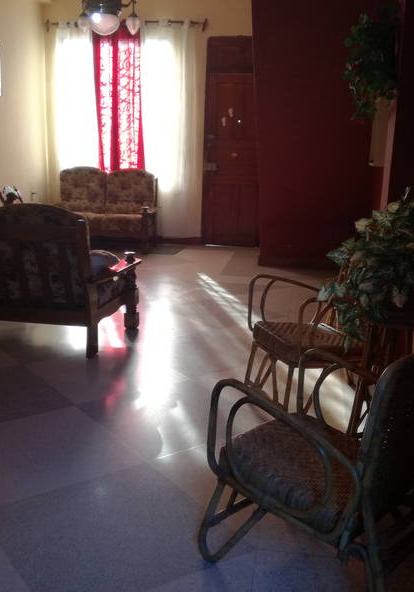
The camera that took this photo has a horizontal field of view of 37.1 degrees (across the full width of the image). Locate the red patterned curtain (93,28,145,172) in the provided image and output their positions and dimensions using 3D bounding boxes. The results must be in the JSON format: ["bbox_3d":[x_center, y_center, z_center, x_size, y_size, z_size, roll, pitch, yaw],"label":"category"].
[{"bbox_3d":[-1.129,-2.092,7.912,0.644,2.689,0.124,4,13,11],"label":"red patterned curtain"}]

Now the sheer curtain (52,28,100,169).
[{"bbox_3d":[-1.700,-2.134,8.019,0.644,2.689,0.124,4,13,11],"label":"sheer curtain"}]

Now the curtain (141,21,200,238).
[{"bbox_3d":[-0.470,-2.044,7.788,0.746,2.689,0.136,4,13,11],"label":"curtain"}]

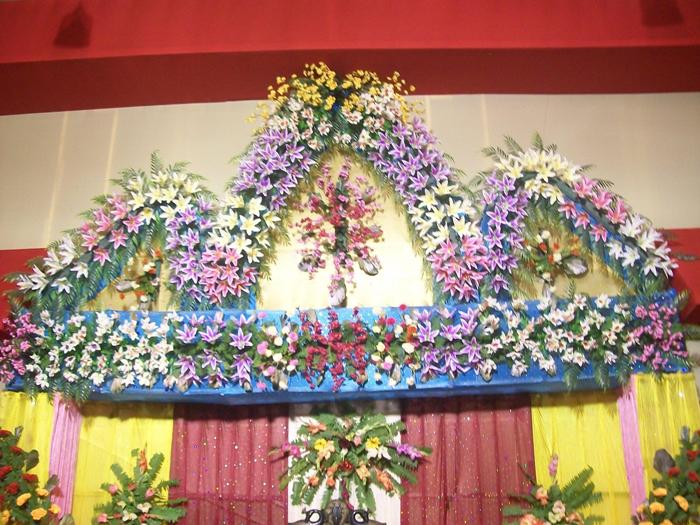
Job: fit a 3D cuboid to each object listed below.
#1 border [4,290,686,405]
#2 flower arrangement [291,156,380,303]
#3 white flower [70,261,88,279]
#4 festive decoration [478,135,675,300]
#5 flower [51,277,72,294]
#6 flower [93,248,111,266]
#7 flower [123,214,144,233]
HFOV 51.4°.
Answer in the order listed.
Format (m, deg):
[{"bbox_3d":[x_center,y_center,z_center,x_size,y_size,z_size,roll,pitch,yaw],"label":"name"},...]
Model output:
[{"bbox_3d":[-0.035,0.679,5.684,5.080,0.660,0.450,-2,-17,3],"label":"border"},{"bbox_3d":[-0.105,-0.253,6.098,0.768,1.250,0.280,-2,-17,3],"label":"flower arrangement"},{"bbox_3d":[-2.191,0.057,5.899,0.127,0.139,0.080,-2,-17,3],"label":"white flower"},{"bbox_3d":[1.796,-0.363,5.912,1.399,1.307,0.350,-2,-17,3],"label":"festive decoration"},{"bbox_3d":[-2.325,0.186,5.868,0.158,0.138,0.080,-2,-17,3],"label":"flower"},{"bbox_3d":[-2.020,-0.040,5.918,0.129,0.139,0.080,-2,-17,3],"label":"flower"},{"bbox_3d":[-1.789,-0.321,5.990,0.149,0.141,0.080,-2,-17,3],"label":"flower"}]

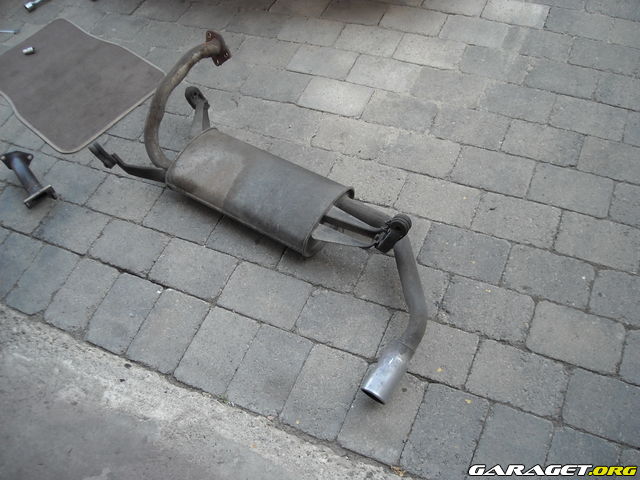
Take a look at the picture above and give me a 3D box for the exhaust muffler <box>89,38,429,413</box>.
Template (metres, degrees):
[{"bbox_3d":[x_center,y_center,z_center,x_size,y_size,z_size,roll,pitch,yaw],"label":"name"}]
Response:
[{"bbox_3d":[-0.112,-0.154,1.698,1.075,0.200,0.695,27,62,23],"label":"exhaust muffler"}]

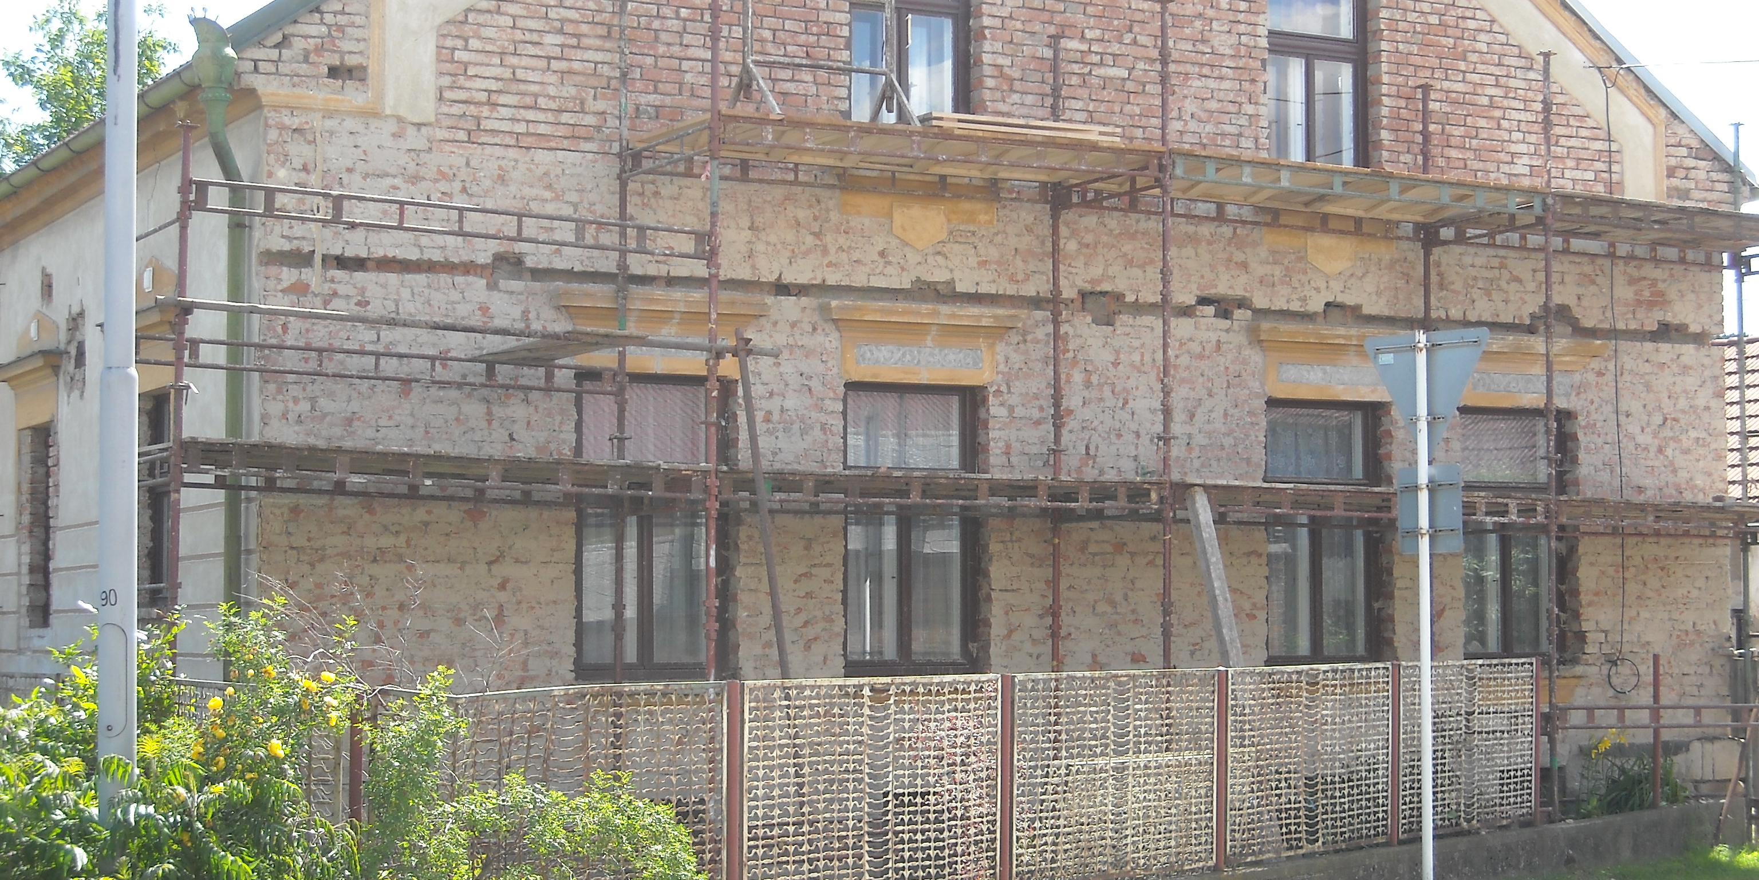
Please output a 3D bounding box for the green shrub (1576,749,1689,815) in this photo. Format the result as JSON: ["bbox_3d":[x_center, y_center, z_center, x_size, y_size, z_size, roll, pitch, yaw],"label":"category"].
[{"bbox_3d":[5.364,2.464,22.100,0.740,0.520,0.550,2,-4,-28],"label":"green shrub"}]

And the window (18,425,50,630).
[{"bbox_3d":[-6.150,0.636,22.832,0.200,1.520,1.050,2,-4,-28],"label":"window"}]

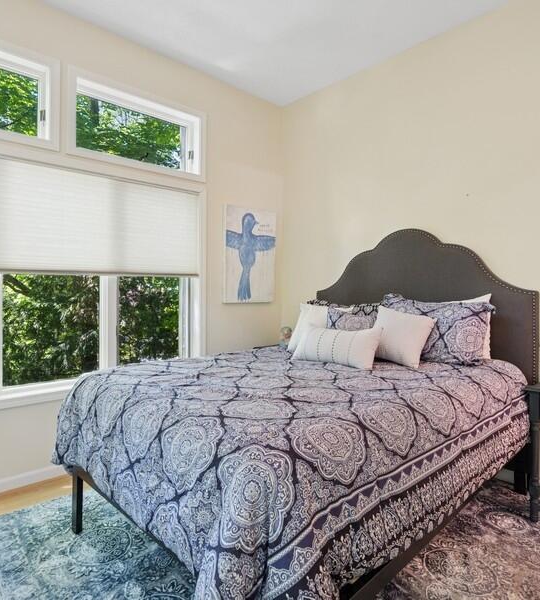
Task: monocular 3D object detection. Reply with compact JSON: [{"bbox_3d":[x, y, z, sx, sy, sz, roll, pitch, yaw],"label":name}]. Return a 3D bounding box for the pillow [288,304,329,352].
[{"bbox_3d":[0.263,0.196,2.660,0.130,0.370,0.380,23,-12,-32],"label":"pillow"}]

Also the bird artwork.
[{"bbox_3d":[-0.173,-0.408,3.640,0.585,0.845,0.040,-1,1,-42],"label":"bird artwork"}]

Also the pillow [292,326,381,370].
[{"bbox_3d":[0.381,0.269,2.290,0.490,0.260,0.130,0,-29,34],"label":"pillow"}]

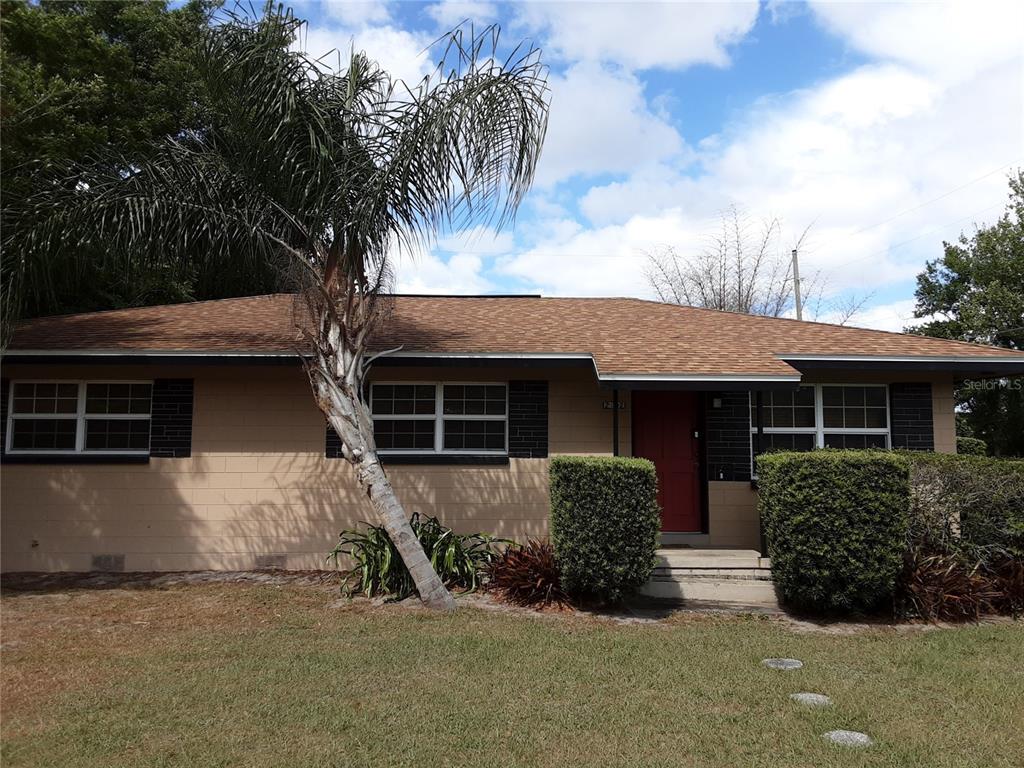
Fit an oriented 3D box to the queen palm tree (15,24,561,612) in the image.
[{"bbox_3d":[-2.410,-0.848,8.550,5.300,6.198,4.600,0,-7,-3],"label":"queen palm tree"}]

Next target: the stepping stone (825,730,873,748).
[{"bbox_3d":[1.980,2.102,4.874,0.300,0.056,0.300,0,-7,-3],"label":"stepping stone"}]

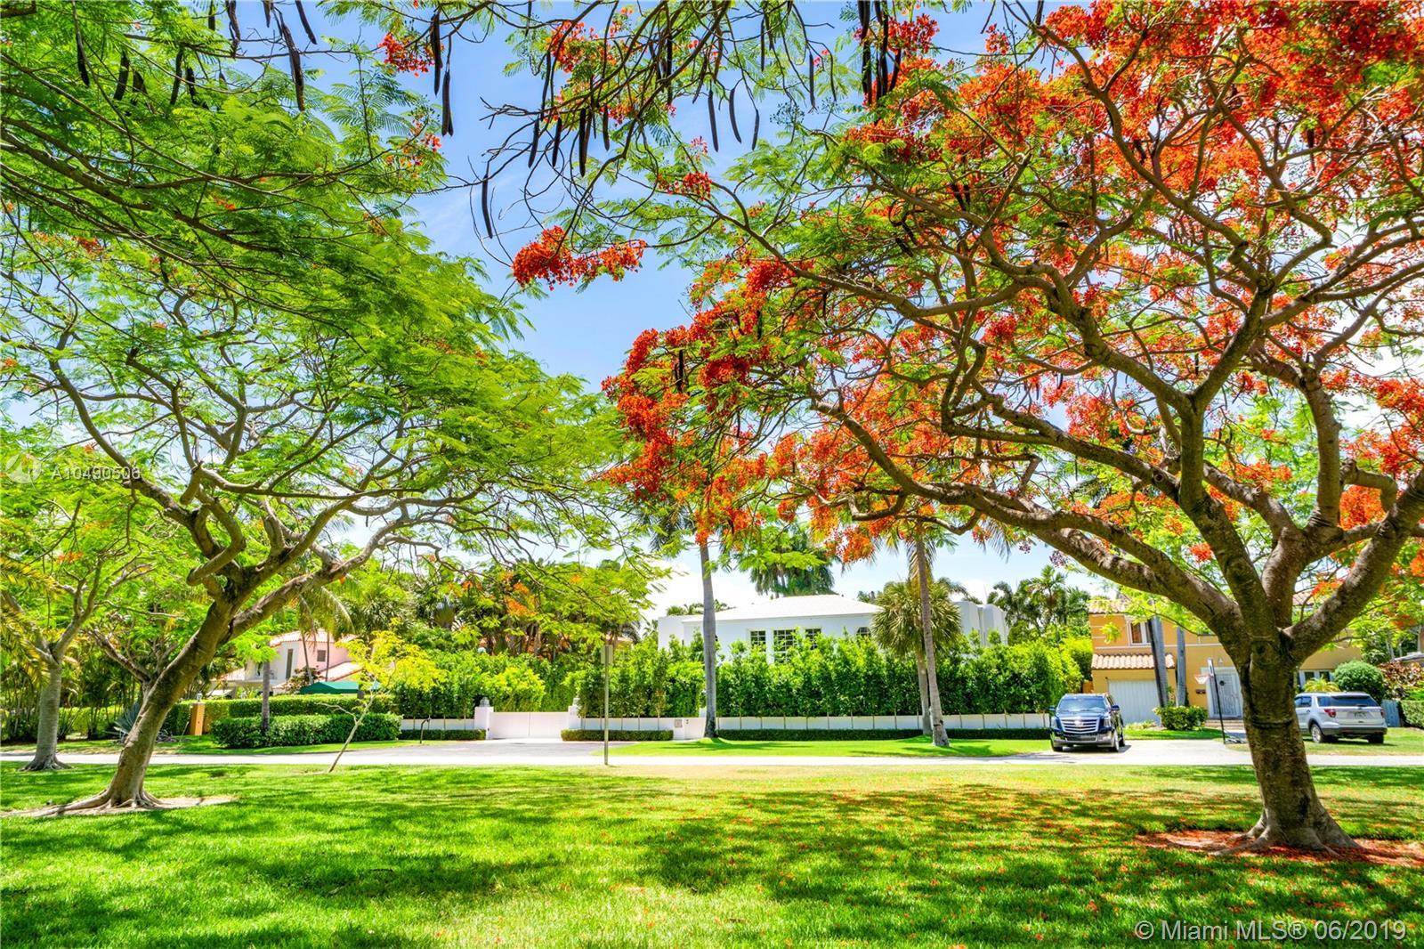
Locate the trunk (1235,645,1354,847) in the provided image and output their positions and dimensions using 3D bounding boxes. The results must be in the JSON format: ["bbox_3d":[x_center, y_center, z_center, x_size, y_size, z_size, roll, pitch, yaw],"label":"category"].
[{"bbox_3d":[6.970,3.159,11.379,1.150,2.450,1.050,0,-13,0],"label":"trunk"}]

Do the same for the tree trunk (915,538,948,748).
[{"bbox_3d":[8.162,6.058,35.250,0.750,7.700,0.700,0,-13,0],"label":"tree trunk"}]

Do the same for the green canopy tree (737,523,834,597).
[{"bbox_3d":[4.911,9.522,63.000,6.300,12.300,6.300,0,-13,0],"label":"green canopy tree"}]

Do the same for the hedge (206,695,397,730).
[{"bbox_3d":[-19.729,11.464,45.300,9.300,1.600,1.300,-2,-13,8],"label":"hedge"}]

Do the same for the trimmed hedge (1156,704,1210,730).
[{"bbox_3d":[21.068,10.835,42.446,2.100,1.150,1.400,0,-13,0],"label":"trimmed hedge"}]

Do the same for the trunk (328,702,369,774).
[{"bbox_3d":[-8.995,6.525,23.500,1.000,1.700,0.450,0,-13,0],"label":"trunk"}]

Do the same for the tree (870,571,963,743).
[{"bbox_3d":[7.980,6.981,36.985,3.400,6.500,3.400,0,-13,0],"label":"tree"}]

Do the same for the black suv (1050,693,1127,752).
[{"bbox_3d":[13.407,8.776,33.776,2.070,1.900,5.200,-7,-15,26],"label":"black suv"}]

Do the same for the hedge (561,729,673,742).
[{"bbox_3d":[-3.810,10.411,38.026,4.450,0.470,0.650,0,-13,0],"label":"hedge"}]

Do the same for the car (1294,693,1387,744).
[{"bbox_3d":[22.402,8.813,34.549,2.000,1.780,5.000,-2,-13,8],"label":"car"}]

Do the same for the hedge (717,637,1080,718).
[{"bbox_3d":[7.868,8.831,41.300,14.900,3.400,2.000,-2,-13,8],"label":"hedge"}]

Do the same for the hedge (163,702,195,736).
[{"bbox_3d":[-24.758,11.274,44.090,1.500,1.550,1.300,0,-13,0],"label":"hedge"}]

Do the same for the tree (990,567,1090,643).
[{"bbox_3d":[18.707,9.680,54.000,5.500,8.400,5.500,0,-13,0],"label":"tree"}]

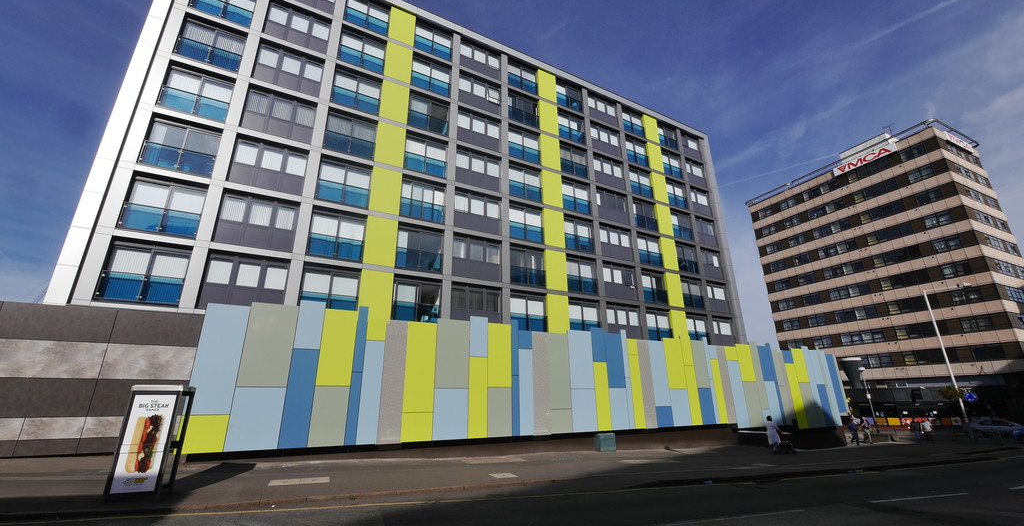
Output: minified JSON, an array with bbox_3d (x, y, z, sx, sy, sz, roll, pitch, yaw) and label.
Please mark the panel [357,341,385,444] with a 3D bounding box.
[{"bbox_3d":[-5.236,4.766,15.394,0.705,3.669,0.080,9,-22,-27],"label":"panel"}]

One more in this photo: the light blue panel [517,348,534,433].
[{"bbox_3d":[0.612,5.531,17.826,0.670,3.526,0.080,9,-21,-28],"label":"light blue panel"}]

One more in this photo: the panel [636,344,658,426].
[{"bbox_3d":[7.190,6.384,22.030,0.830,4.515,0.080,9,-22,-27],"label":"panel"}]

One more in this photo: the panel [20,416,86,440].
[{"bbox_3d":[-12.007,4.348,10.875,1.166,0.524,0.080,9,-21,-28],"label":"panel"}]

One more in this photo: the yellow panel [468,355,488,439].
[{"bbox_3d":[-1.342,5.345,16.531,0.831,3.070,0.080,9,-21,-28],"label":"yellow panel"}]

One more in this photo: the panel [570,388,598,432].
[{"bbox_3d":[3.320,6.755,18.990,1.430,1.852,0.080,9,-21,-28],"label":"panel"}]

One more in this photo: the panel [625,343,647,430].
[{"bbox_3d":[6.502,6.270,21.671,0.722,4.499,0.080,9,-22,-27],"label":"panel"}]

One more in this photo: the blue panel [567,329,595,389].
[{"bbox_3d":[3.405,4.757,20.408,1.444,2.764,0.080,9,-22,-27],"label":"blue panel"}]

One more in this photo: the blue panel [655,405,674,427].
[{"bbox_3d":[7.742,7.807,21.012,1.144,0.992,0.080,9,-21,-28],"label":"blue panel"}]

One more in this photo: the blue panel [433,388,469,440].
[{"bbox_3d":[-2.437,6.049,16.565,1.469,1.901,0.080,9,-22,-27],"label":"blue panel"}]

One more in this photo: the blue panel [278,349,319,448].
[{"bbox_3d":[-7.291,4.612,14.256,0.847,3.220,0.080,9,-22,-27],"label":"blue panel"}]

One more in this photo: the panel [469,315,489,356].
[{"bbox_3d":[-1.447,3.239,18.130,0.847,1.751,0.080,9,-22,-27],"label":"panel"}]

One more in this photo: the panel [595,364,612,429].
[{"bbox_3d":[4.516,6.639,20.661,0.859,3.255,0.050,10,-22,-27],"label":"panel"}]

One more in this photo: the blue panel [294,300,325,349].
[{"bbox_3d":[-6.971,2.155,14.331,0.796,1.652,0.080,9,-21,-28],"label":"blue panel"}]

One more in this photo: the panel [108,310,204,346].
[{"bbox_3d":[-10.615,1.994,12.480,2.072,0.978,0.080,9,-21,-28],"label":"panel"}]

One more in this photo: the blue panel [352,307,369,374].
[{"bbox_3d":[-5.810,2.926,15.940,0.362,2.511,0.050,10,-22,-27],"label":"blue panel"}]

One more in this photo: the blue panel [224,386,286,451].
[{"bbox_3d":[-7.912,4.830,12.852,1.403,1.813,0.080,9,-21,-28],"label":"blue panel"}]

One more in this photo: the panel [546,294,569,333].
[{"bbox_3d":[2.828,3.279,25.183,1.564,2.473,0.050,10,-22,-27],"label":"panel"}]

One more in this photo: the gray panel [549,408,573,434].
[{"bbox_3d":[2.160,6.909,18.046,1.165,0.977,0.080,9,-21,-28],"label":"gray panel"}]

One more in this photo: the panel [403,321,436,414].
[{"bbox_3d":[-3.517,3.987,15.942,1.175,3.350,0.080,9,-21,-28],"label":"panel"}]

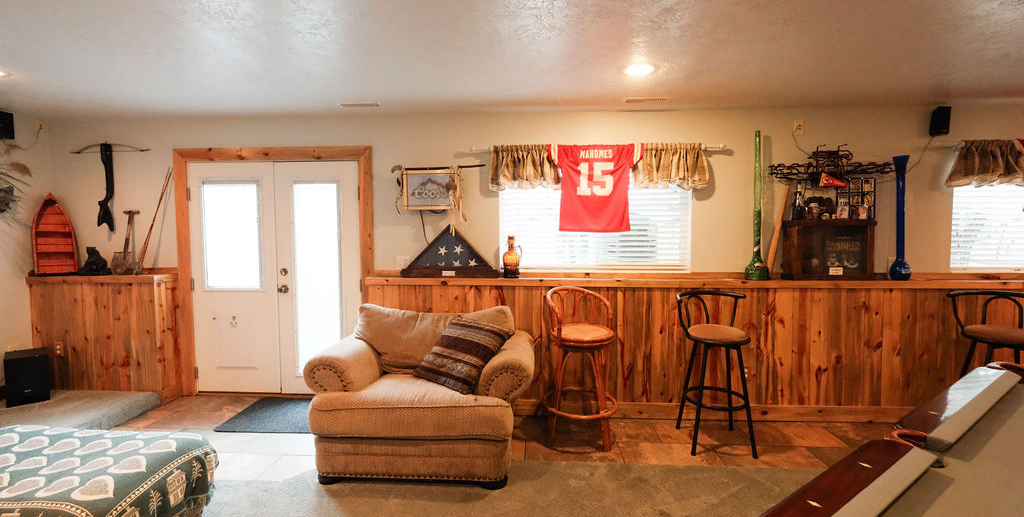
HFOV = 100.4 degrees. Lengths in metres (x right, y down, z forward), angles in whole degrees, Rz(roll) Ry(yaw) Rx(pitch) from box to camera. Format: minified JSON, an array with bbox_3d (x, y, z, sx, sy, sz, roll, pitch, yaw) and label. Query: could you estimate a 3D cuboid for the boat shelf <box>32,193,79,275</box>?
[{"bbox_3d":[-3.866,-0.203,3.614,0.285,0.680,0.120,-2,0,-30],"label":"boat shelf"}]

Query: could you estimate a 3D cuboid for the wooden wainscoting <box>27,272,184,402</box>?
[{"bbox_3d":[-3.447,0.671,3.643,1.110,1.095,0.270,0,3,3],"label":"wooden wainscoting"}]

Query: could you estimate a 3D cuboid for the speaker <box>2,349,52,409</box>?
[{"bbox_3d":[-3.837,0.934,3.387,0.310,0.370,0.230,3,4,43],"label":"speaker"}]

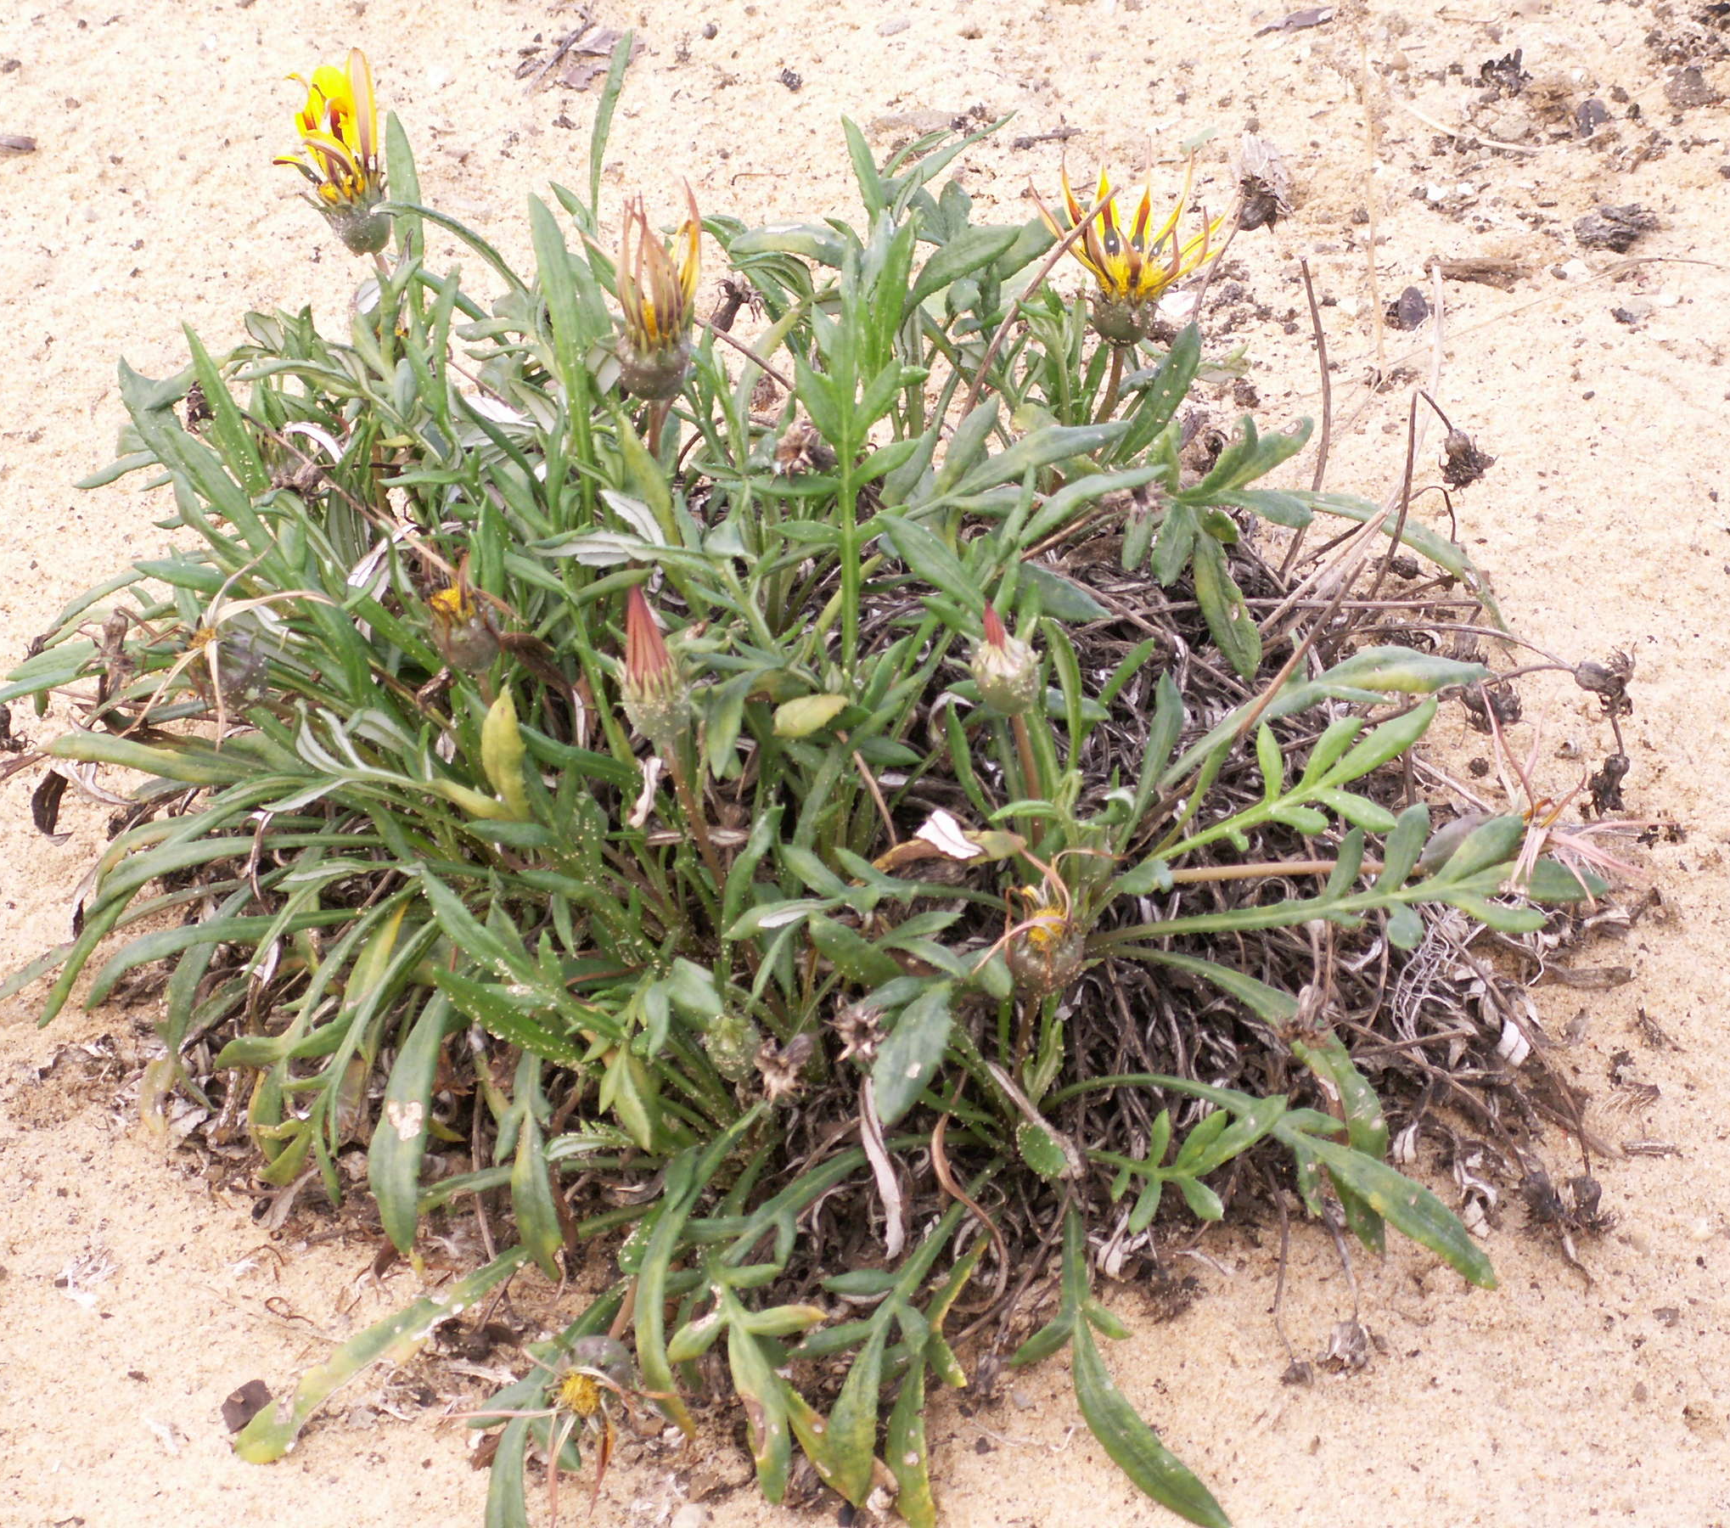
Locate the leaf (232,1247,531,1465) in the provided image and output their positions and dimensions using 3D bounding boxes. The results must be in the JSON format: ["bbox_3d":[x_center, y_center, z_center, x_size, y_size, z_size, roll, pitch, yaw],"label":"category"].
[{"bbox_3d":[-0.099,0.122,1.157,0.073,0.008,0.011,-34,59,-15],"label":"leaf"}]

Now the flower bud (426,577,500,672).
[{"bbox_3d":[-0.087,-0.030,1.210,0.015,0.021,0.015,0,40,0],"label":"flower bud"}]

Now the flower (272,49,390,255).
[{"bbox_3d":[-0.124,-0.142,1.300,0.026,0.049,0.025,-10,24,0],"label":"flower"}]

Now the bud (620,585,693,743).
[{"bbox_3d":[-0.044,-0.021,1.175,0.015,0.034,0.015,-9,22,0],"label":"bud"}]

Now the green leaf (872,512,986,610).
[{"bbox_3d":[0.015,-0.045,1.268,0.032,0.006,0.012,41,61,1],"label":"green leaf"}]

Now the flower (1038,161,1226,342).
[{"bbox_3d":[0.061,-0.113,1.290,0.043,0.034,0.042,2,40,-2],"label":"flower"}]

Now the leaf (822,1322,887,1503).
[{"bbox_3d":[-0.002,0.132,1.139,0.012,0.007,0.037,4,70,3],"label":"leaf"}]

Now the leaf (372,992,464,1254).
[{"bbox_3d":[-0.093,0.075,1.165,0.013,0.008,0.055,9,84,4],"label":"leaf"}]

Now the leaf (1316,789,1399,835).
[{"bbox_3d":[0.108,0.010,1.233,0.019,0.004,0.007,24,56,4],"label":"leaf"}]

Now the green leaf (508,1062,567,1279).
[{"bbox_3d":[-0.068,0.084,1.155,0.011,0.047,0.007,-6,-5,-3],"label":"green leaf"}]

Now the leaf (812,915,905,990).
[{"bbox_3d":[-0.001,0.039,1.165,0.022,0.005,0.009,32,67,0],"label":"leaf"}]

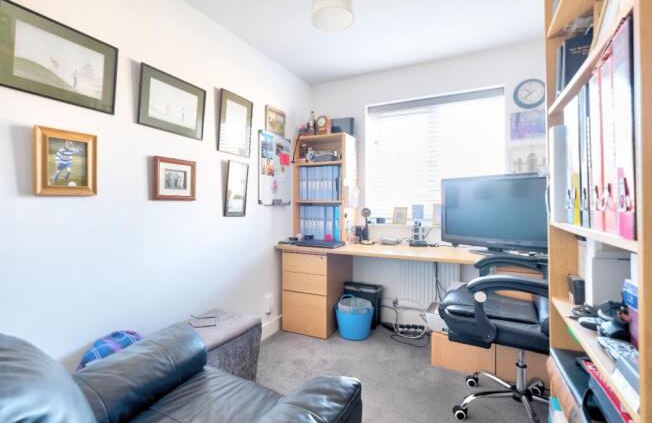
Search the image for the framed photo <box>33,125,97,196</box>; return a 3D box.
[{"bbox_3d":[-1.098,-0.202,1.233,0.035,0.270,0.207,5,4,27],"label":"framed photo"}]

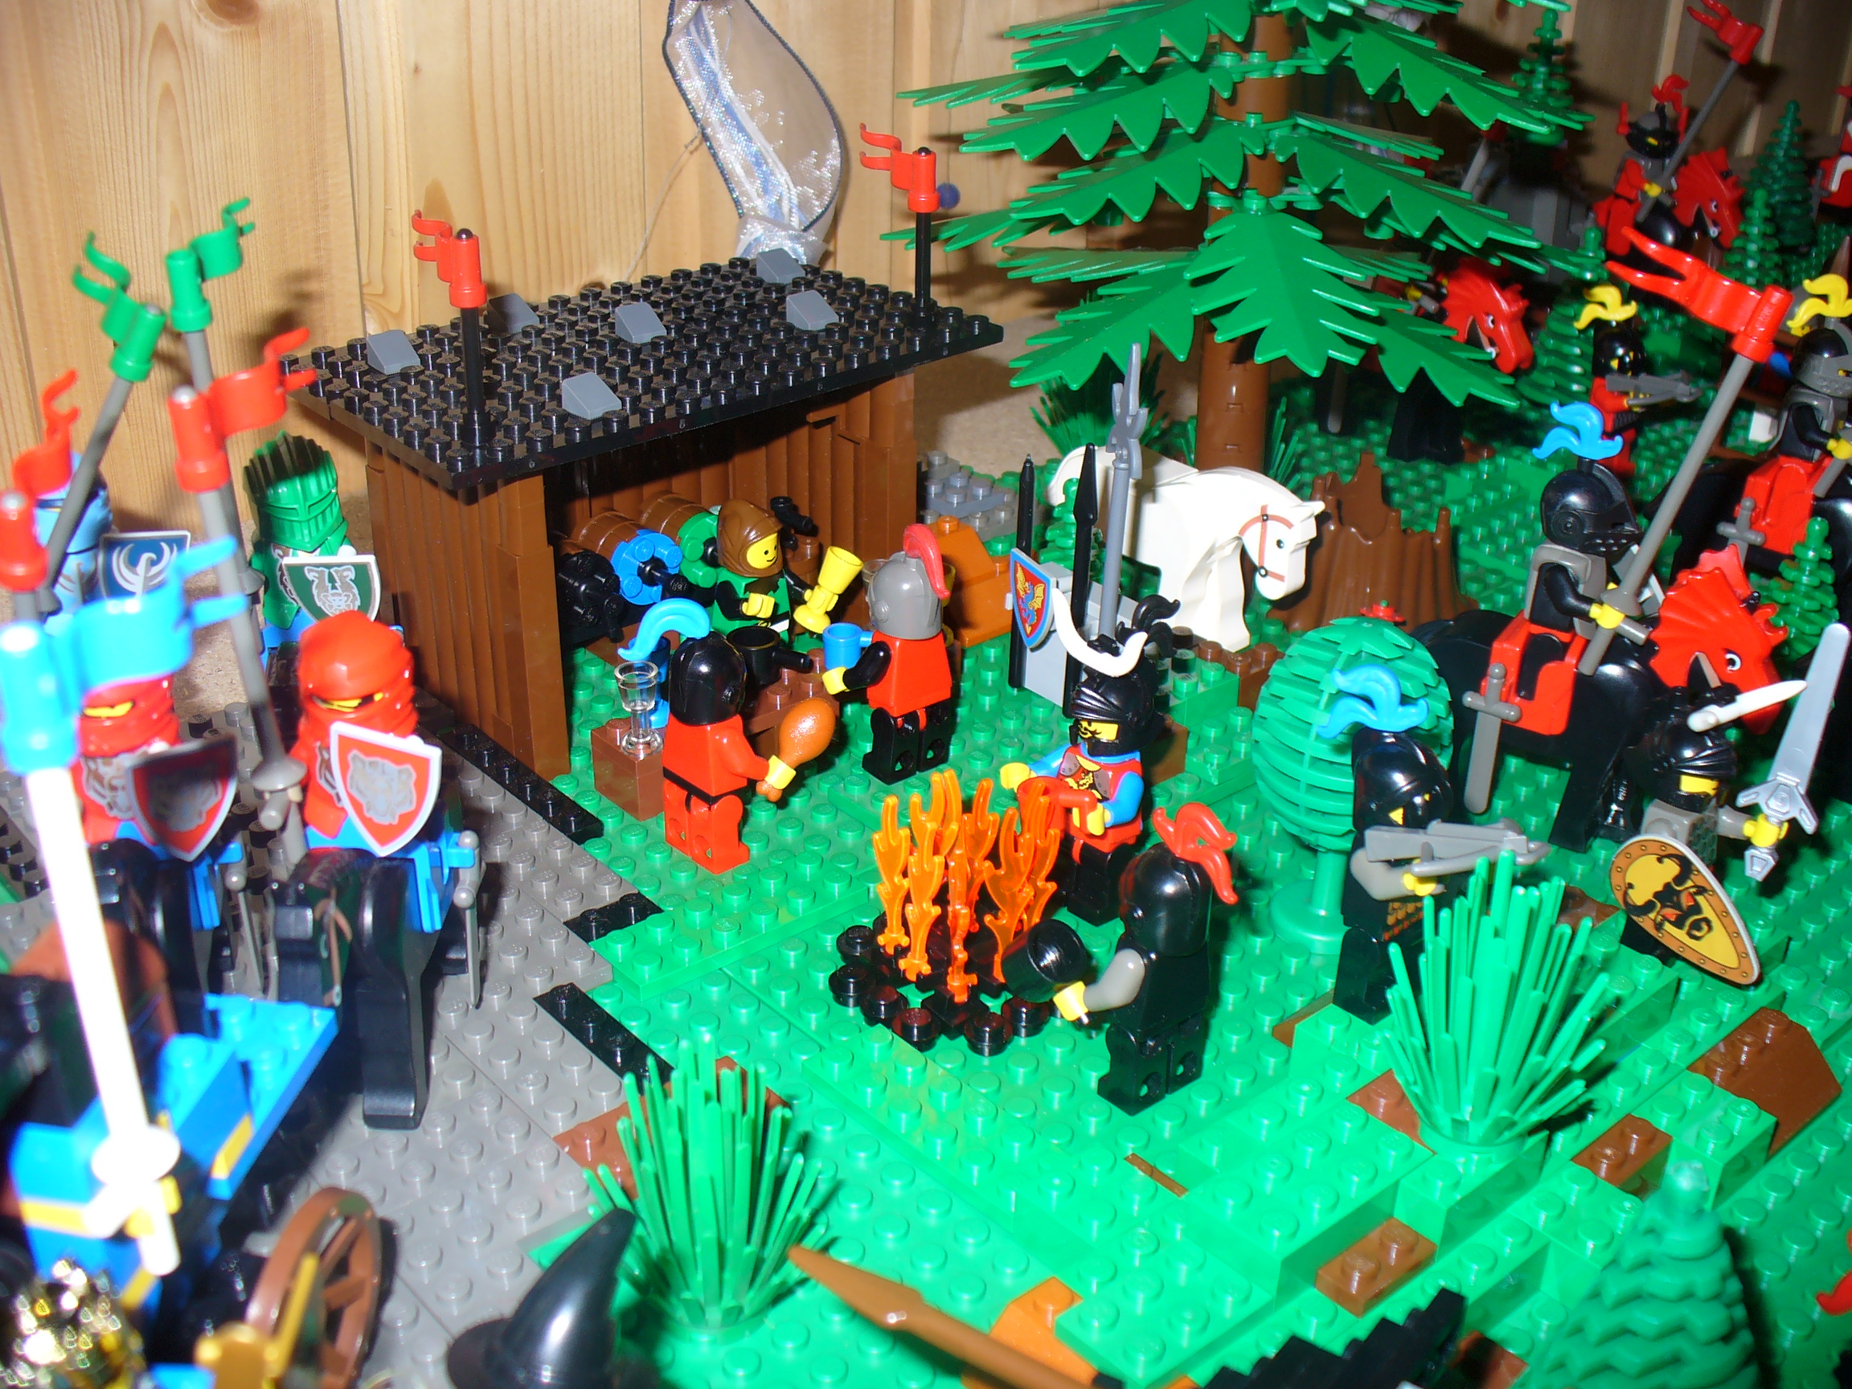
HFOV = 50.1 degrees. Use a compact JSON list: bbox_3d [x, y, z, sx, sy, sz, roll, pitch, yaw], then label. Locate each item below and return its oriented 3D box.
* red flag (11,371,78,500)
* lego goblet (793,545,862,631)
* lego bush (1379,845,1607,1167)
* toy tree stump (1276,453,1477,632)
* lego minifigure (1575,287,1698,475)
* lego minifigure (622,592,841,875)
[{"bbox_3d":[-0.113,-0.033,0.255,0.006,0.009,0.025,0,49,0],"label":"red flag"},{"bbox_3d":[-0.020,-0.021,0.405,0.008,0.016,0.008,2,31,-50],"label":"lego goblet"},{"bbox_3d":[0.079,0.043,0.274,0.033,0.043,0.033,0,27,0],"label":"lego bush"},{"bbox_3d":[0.104,-0.034,0.452,0.045,0.035,0.045,1,27,0],"label":"toy tree stump"},{"bbox_3d":[0.198,-0.085,0.554,0.022,0.052,0.035,-21,34,-35],"label":"lego minifigure"},{"bbox_3d":[-0.037,0.005,0.356,0.037,0.052,0.028,-21,34,-36],"label":"lego minifigure"}]

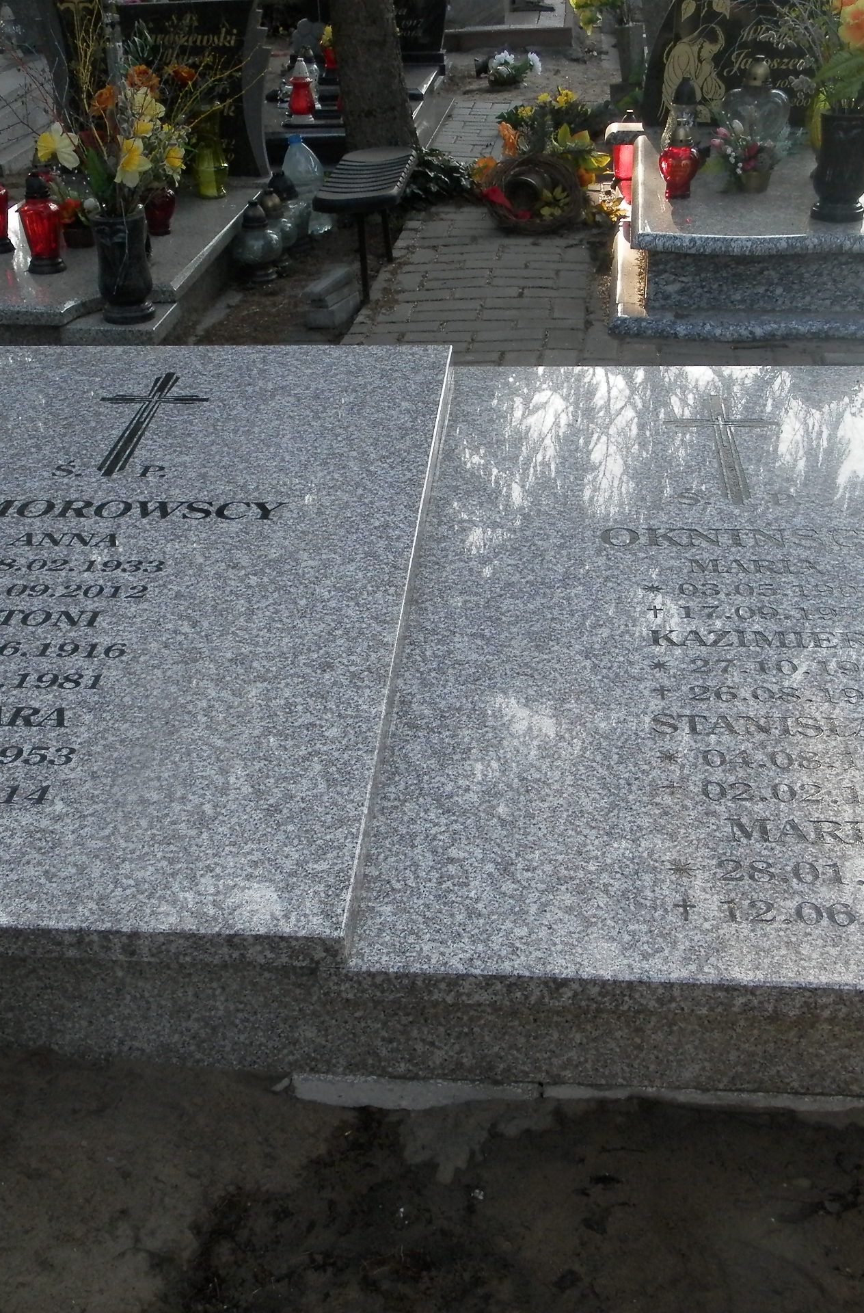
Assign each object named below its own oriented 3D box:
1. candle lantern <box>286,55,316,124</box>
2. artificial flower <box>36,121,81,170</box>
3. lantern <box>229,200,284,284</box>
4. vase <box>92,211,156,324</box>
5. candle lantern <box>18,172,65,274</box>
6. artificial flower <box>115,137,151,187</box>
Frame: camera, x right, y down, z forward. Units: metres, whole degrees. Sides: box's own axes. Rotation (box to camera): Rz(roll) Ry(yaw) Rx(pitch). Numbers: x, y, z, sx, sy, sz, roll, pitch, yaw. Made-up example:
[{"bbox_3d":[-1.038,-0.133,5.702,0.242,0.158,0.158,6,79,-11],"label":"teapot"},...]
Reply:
[{"bbox_3d":[-0.526,-2.281,5.689,0.118,0.235,0.118,-1,31,0],"label":"candle lantern"},{"bbox_3d":[-0.964,-1.317,3.650,0.070,0.110,0.105,-25,38,-33],"label":"artificial flower"},{"bbox_3d":[-0.552,-1.323,4.515,0.166,0.244,0.166,1,30,5],"label":"lantern"},{"bbox_3d":[-0.811,-1.022,3.713,0.144,0.267,0.144,-1,30,1],"label":"vase"},{"bbox_3d":[-1.091,-1.211,3.952,0.115,0.265,0.115,-1,31,0],"label":"candle lantern"},{"bbox_3d":[-0.752,-1.244,3.562,0.085,0.112,0.065,5,31,12],"label":"artificial flower"}]

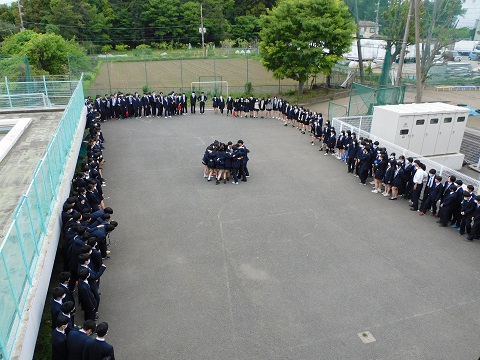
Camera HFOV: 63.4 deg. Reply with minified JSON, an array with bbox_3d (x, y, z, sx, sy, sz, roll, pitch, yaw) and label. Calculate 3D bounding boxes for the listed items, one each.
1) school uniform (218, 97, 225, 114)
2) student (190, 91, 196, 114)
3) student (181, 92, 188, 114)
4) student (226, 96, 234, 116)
[{"bbox_3d":[-1.422,-5.653,29.923,0.460,1.303,0.310,-1,22,-3],"label":"school uniform"},{"bbox_3d":[-3.695,-6.077,30.638,0.490,1.710,0.320,-3,23,-7],"label":"student"},{"bbox_3d":[-4.342,-5.888,30.058,0.500,1.700,0.360,-4,22,-10],"label":"student"},{"bbox_3d":[-0.775,-5.753,29.972,0.500,1.600,0.340,-1,23,-2],"label":"student"}]

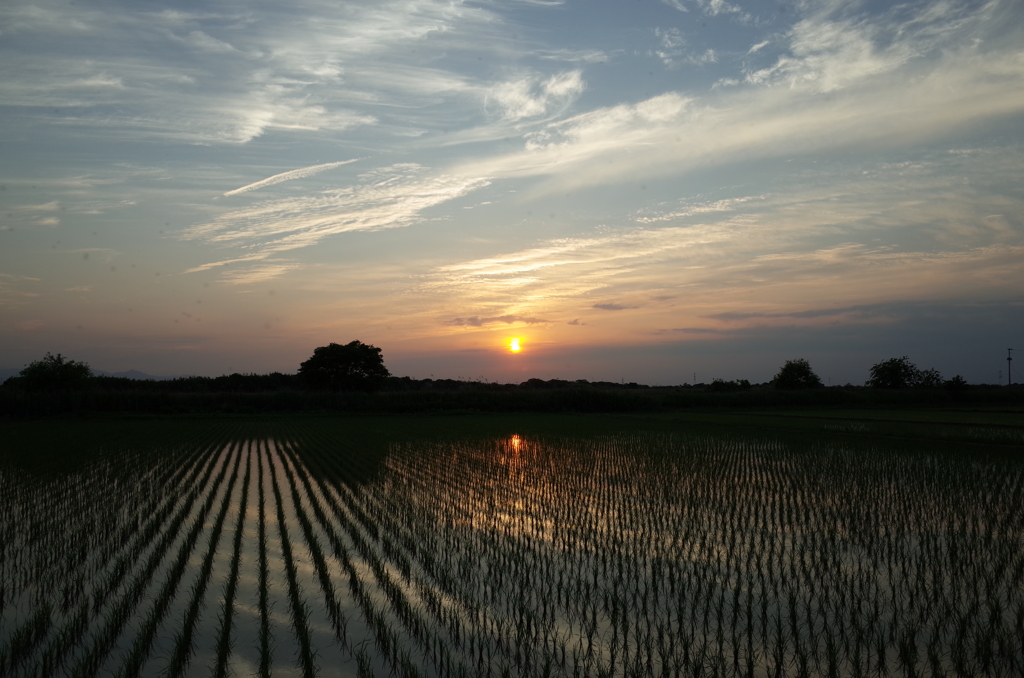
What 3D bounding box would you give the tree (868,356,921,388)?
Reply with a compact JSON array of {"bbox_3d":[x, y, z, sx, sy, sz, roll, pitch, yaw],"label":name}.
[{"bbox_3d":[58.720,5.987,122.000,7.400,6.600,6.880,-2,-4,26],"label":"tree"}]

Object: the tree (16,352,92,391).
[{"bbox_3d":[-43.657,3.778,76.000,6.310,4.970,5.870,2,-4,-30],"label":"tree"}]

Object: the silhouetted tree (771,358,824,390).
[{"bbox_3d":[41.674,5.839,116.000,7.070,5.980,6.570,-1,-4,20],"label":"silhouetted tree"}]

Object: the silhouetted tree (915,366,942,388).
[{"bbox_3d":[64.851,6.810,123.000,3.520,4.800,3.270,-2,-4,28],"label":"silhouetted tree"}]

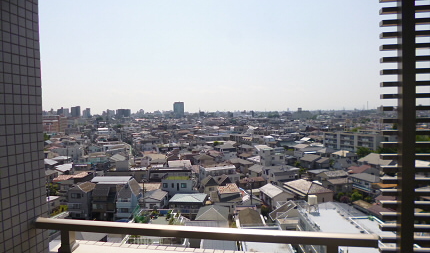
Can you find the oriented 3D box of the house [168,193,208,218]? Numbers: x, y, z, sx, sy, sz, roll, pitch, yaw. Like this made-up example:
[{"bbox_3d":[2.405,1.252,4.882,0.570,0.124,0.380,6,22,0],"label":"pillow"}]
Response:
[{"bbox_3d":[-6.418,19.920,73.411,8.100,6.400,6.900,-1,2,6],"label":"house"}]

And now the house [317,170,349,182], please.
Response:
[{"bbox_3d":[38.730,17.829,98.599,8.000,7.000,6.500,-2,3,-24],"label":"house"}]

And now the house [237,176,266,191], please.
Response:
[{"bbox_3d":[10.694,18.717,93.301,8.200,6.600,6.000,-2,2,-17],"label":"house"}]

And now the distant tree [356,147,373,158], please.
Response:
[{"bbox_3d":[70.544,14.716,140.861,7.500,9.600,7.500,-1,3,0],"label":"distant tree"}]

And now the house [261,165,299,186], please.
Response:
[{"bbox_3d":[24.200,18.340,110.480,10.800,7.000,8.000,-1,3,-23],"label":"house"}]

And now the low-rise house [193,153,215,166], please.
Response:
[{"bbox_3d":[-4.900,16.650,141.240,7.200,7.500,8.000,-1,3,-22],"label":"low-rise house"}]

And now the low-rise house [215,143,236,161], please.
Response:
[{"bbox_3d":[6.729,14.847,174.668,9.500,7.800,8.500,-2,3,-20],"label":"low-rise house"}]

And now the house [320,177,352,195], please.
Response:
[{"bbox_3d":[39.000,19.270,95.010,7.800,6.600,6.300,-1,3,-19],"label":"house"}]

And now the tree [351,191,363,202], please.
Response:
[{"bbox_3d":[39.333,19.963,82.914,3.000,4.000,3.000,-1,2,0],"label":"tree"}]

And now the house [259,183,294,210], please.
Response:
[{"bbox_3d":[16.700,19.750,81.520,7.200,6.900,9.000,-1,3,-17],"label":"house"}]

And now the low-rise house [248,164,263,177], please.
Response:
[{"bbox_3d":[15.864,17.863,107.129,4.600,7.000,7.000,-2,3,-22],"label":"low-rise house"}]

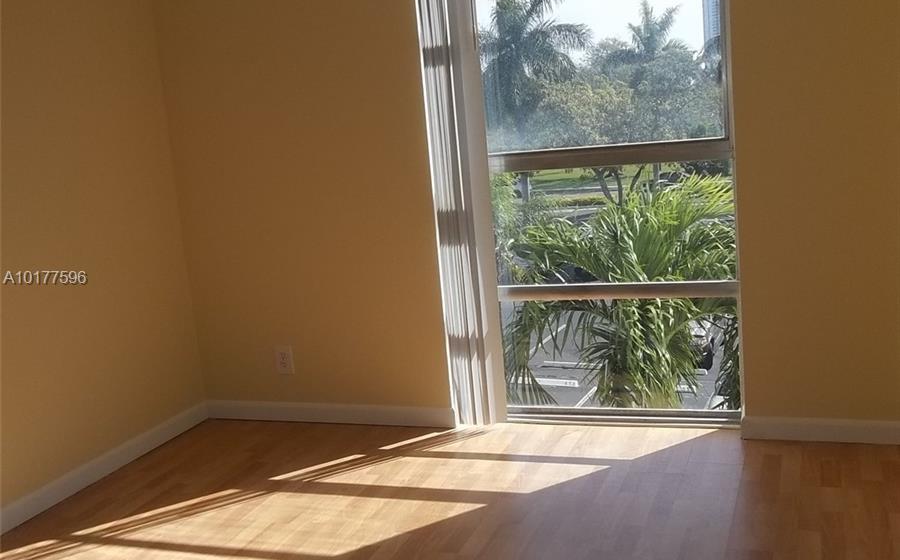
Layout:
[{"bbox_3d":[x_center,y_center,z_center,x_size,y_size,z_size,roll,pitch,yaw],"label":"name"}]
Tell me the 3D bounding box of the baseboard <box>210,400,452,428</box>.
[{"bbox_3d":[-0.561,0.594,4.163,1.228,0.087,0.018,-1,10,20],"label":"baseboard"}]

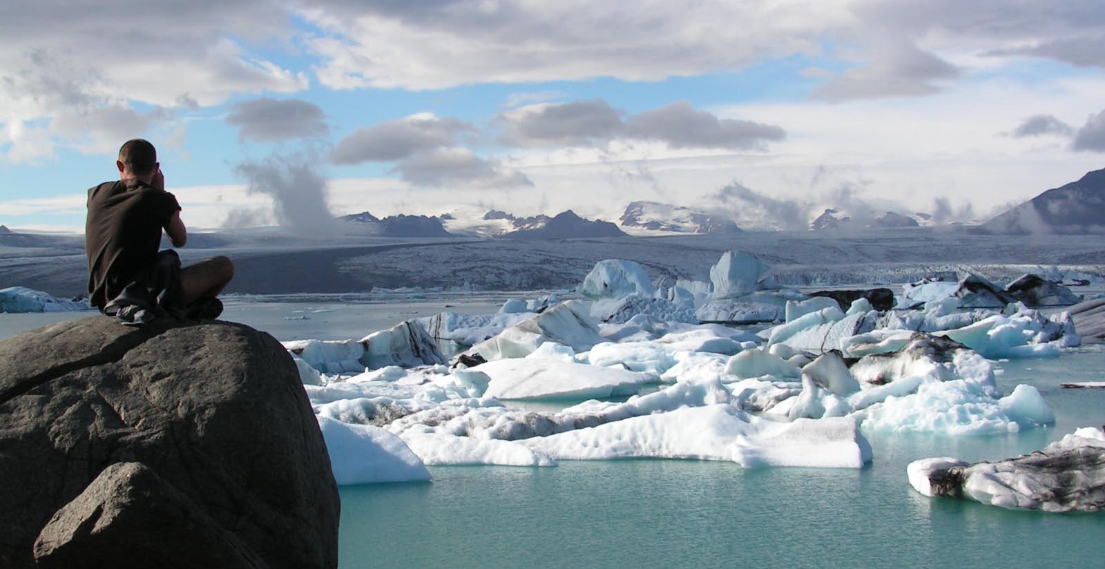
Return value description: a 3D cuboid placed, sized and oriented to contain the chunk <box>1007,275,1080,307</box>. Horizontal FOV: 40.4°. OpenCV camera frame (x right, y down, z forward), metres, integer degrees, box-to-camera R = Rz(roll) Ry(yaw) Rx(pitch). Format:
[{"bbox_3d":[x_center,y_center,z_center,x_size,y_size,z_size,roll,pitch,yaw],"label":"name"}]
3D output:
[{"bbox_3d":[78.370,0.967,240.000,11.670,5.060,8.500,-1,0,18],"label":"chunk"}]

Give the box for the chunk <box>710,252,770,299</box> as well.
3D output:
[{"bbox_3d":[21.427,-1.188,172.000,6.820,5.400,5.500,0,0,7],"label":"chunk"}]

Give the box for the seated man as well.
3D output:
[{"bbox_3d":[-1.857,-0.259,7.100,0.640,0.860,0.660,0,0,14],"label":"seated man"}]

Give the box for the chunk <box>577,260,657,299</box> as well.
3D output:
[{"bbox_3d":[7.931,-0.692,185.000,9.180,4.850,7.500,0,0,2],"label":"chunk"}]

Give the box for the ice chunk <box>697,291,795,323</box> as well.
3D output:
[{"bbox_3d":[21.605,2.513,168.000,10.770,3.540,7.500,0,0,7],"label":"ice chunk"}]

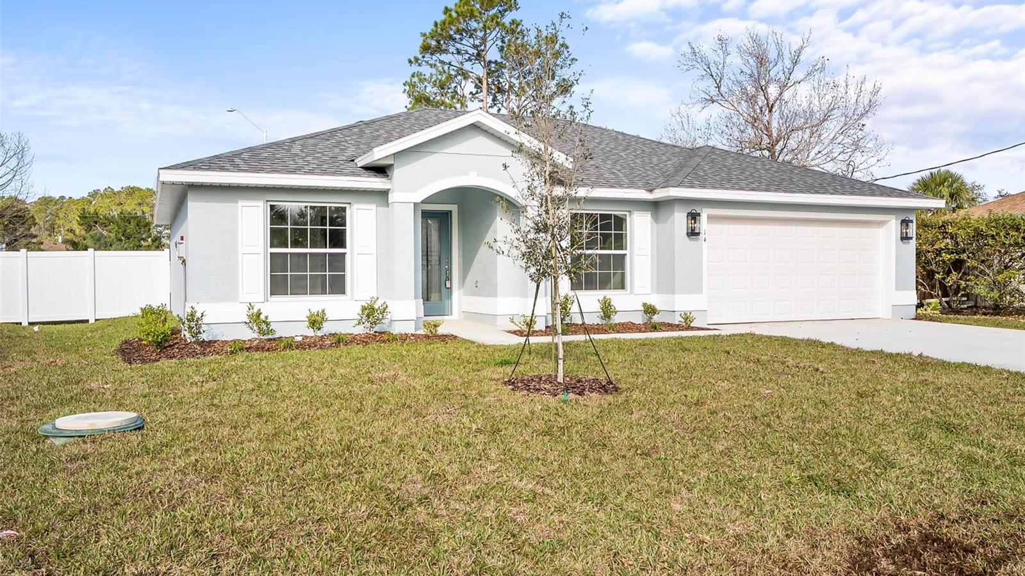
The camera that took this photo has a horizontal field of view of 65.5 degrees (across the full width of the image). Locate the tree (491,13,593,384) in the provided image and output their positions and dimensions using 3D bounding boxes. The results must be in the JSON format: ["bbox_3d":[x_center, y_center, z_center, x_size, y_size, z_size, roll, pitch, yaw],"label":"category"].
[{"bbox_3d":[0.331,-1.002,9.026,1.160,4.176,1.160,0,2,0],"label":"tree"}]

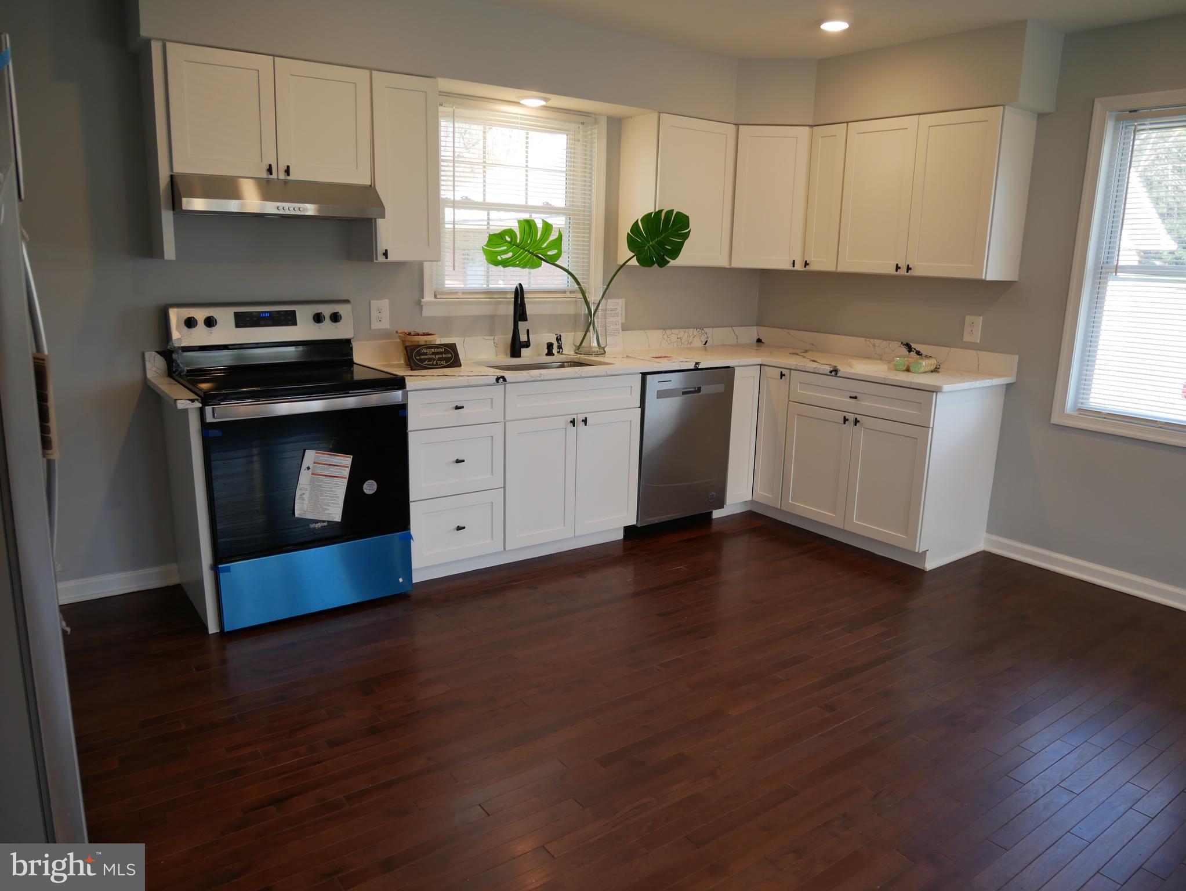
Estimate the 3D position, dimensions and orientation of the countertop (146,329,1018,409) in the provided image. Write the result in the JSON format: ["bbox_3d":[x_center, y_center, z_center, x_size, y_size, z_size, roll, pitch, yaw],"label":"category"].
[{"bbox_3d":[0.133,-0.343,3.668,3.541,0.132,1.717,-8,16,-35],"label":"countertop"}]

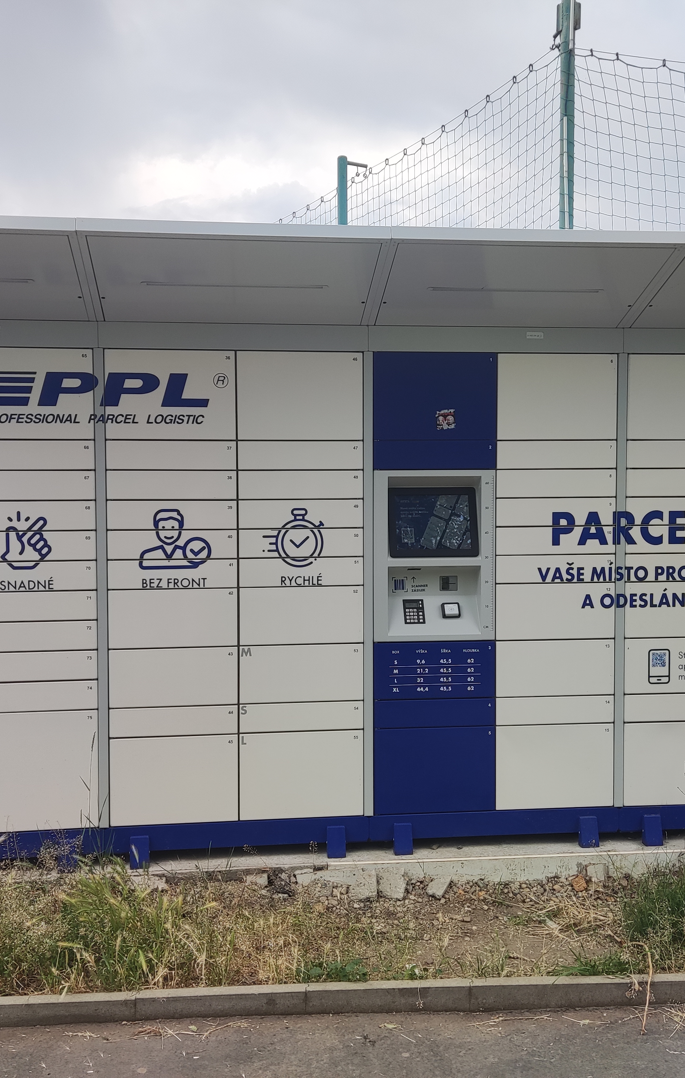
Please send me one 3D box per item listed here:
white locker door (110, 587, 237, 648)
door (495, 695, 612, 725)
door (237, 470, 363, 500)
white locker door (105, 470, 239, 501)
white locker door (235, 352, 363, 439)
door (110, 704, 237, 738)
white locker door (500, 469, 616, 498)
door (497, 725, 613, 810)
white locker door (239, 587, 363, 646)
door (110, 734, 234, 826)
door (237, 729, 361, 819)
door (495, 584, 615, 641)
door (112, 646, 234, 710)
[{"bbox_3d":[-0.660,0.310,4.071,0.498,0.227,0.025,-1,3,-6],"label":"white locker door"},{"bbox_3d":[0.872,0.701,4.251,0.491,0.107,0.022,-1,3,-7],"label":"door"},{"bbox_3d":[-0.165,-0.215,4.119,0.492,0.109,0.025,-1,3,-6],"label":"door"},{"bbox_3d":[-0.662,-0.209,4.051,0.494,0.111,0.025,-1,3,-7],"label":"white locker door"},{"bbox_3d":[-0.168,-0.562,4.081,0.491,0.342,0.025,-1,3,-6],"label":"white locker door"},{"bbox_3d":[-0.669,0.721,4.115,0.497,0.110,0.025,-1,3,-7],"label":"door"},{"bbox_3d":[0.865,-0.226,4.216,0.494,0.111,0.025,-1,3,-6],"label":"white locker door"},{"bbox_3d":[0.875,0.937,4.294,0.494,0.343,0.025,-1,3,-7],"label":"door"},{"bbox_3d":[-0.163,0.306,4.112,0.491,0.224,0.022,-1,3,-7],"label":"white locker door"},{"bbox_3d":[-0.661,0.953,4.124,0.495,0.341,0.025,-1,3,-6],"label":"door"},{"bbox_3d":[-0.162,0.946,4.172,0.494,0.343,0.025,-1,3,-7],"label":"door"},{"bbox_3d":[0.873,0.297,4.263,0.492,0.225,0.025,-1,3,-6],"label":"door"},{"bbox_3d":[-0.660,0.541,4.083,0.498,0.227,0.025,-1,3,-6],"label":"door"}]

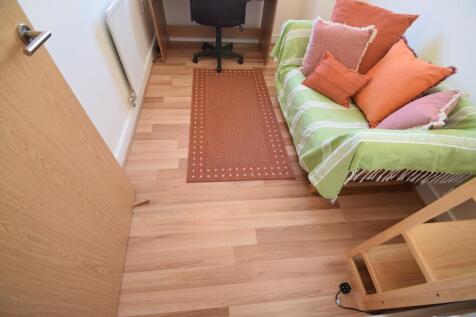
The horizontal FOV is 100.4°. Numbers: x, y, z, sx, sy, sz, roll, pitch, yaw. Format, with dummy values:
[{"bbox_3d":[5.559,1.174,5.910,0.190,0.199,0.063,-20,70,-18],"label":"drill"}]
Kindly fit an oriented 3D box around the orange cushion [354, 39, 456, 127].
[{"bbox_3d":[0.997,-0.505,1.317,0.140,0.451,0.451,19,44,-24],"label":"orange cushion"}]

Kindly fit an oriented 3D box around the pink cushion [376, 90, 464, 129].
[{"bbox_3d":[1.120,-0.295,1.279,0.380,0.380,0.130,-36,106,-25],"label":"pink cushion"}]

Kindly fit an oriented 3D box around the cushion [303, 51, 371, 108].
[{"bbox_3d":[0.753,-0.597,1.511,0.384,0.100,0.286,37,92,12],"label":"cushion"}]

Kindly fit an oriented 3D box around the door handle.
[{"bbox_3d":[-0.569,-0.327,0.546,0.065,0.052,0.146,-5,54,-10],"label":"door handle"}]

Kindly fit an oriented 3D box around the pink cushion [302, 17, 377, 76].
[{"bbox_3d":[0.826,-0.912,1.658,0.419,0.419,0.130,17,12,13],"label":"pink cushion"}]

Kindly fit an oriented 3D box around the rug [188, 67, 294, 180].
[{"bbox_3d":[-0.039,-0.446,1.883,0.800,0.010,1.500,-2,53,-7],"label":"rug"}]

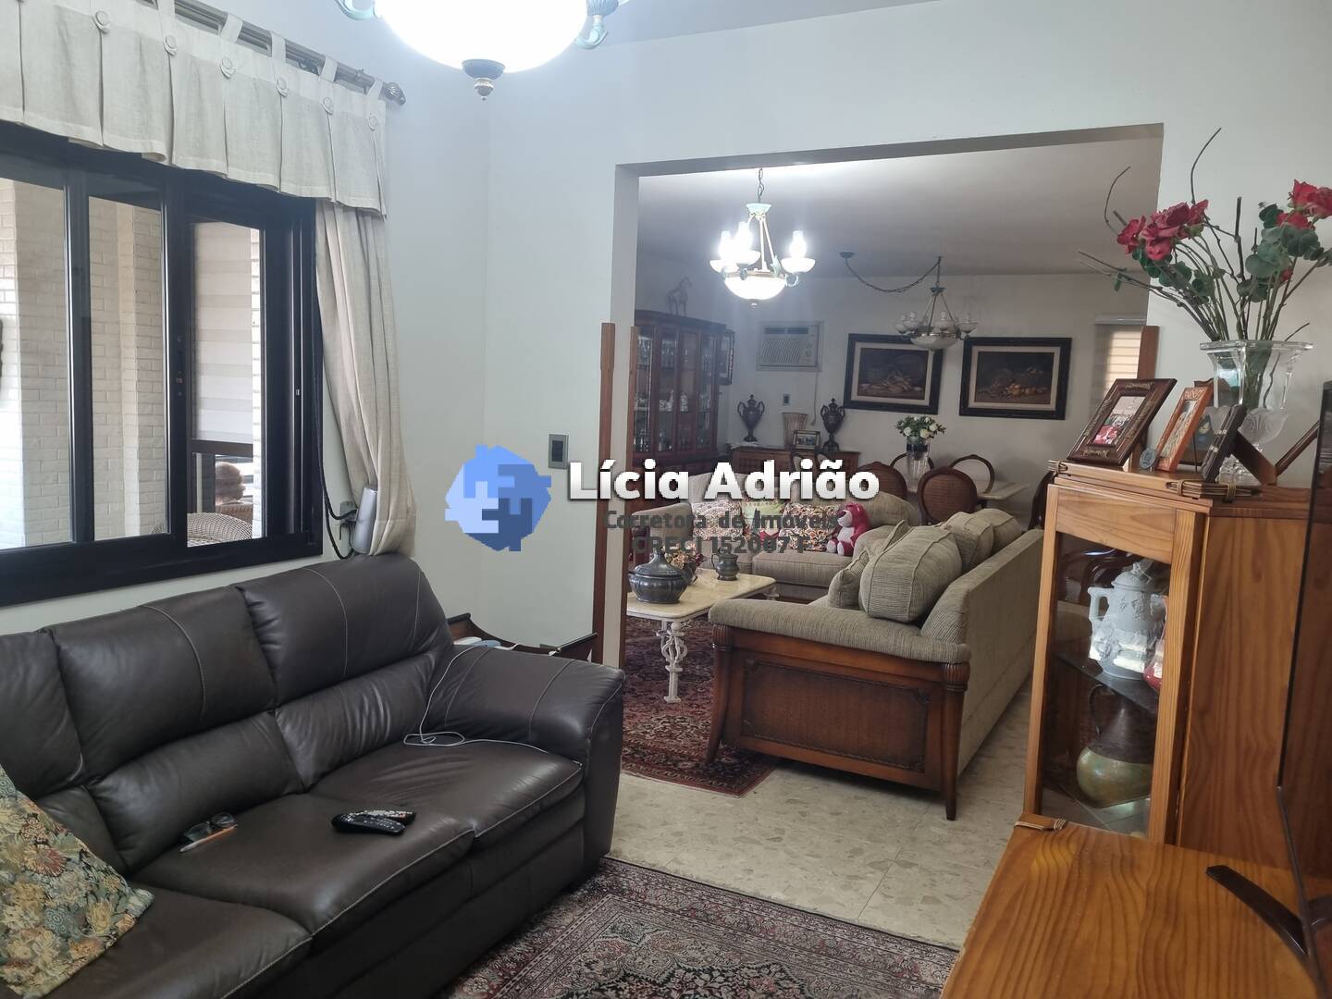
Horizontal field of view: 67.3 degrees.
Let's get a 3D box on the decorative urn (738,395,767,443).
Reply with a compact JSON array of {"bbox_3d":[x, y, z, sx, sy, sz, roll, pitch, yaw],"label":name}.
[{"bbox_3d":[0.870,-0.816,10.134,0.270,0.483,0.200,5,7,27],"label":"decorative urn"}]

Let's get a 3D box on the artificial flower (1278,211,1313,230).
[{"bbox_3d":[1.353,-0.596,2.150,0.078,0.055,0.078,5,7,27],"label":"artificial flower"}]

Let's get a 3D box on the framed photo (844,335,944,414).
[{"bbox_3d":[2.175,-1.207,9.602,0.910,0.710,0.040,7,8,27],"label":"framed photo"}]

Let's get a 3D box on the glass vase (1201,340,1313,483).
[{"bbox_3d":[1.339,-0.210,2.294,0.155,0.314,0.155,2,6,-6],"label":"glass vase"}]

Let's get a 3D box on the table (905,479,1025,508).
[{"bbox_3d":[2.129,0.242,8.335,1.500,0.770,1.530,5,7,27],"label":"table"}]

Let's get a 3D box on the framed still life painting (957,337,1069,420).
[{"bbox_3d":[3.165,-1.105,9.093,0.920,0.720,0.040,5,7,27],"label":"framed still life painting"}]

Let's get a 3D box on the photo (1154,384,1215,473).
[{"bbox_3d":[1.200,-0.157,2.322,0.030,0.202,0.152,22,9,8],"label":"photo"}]

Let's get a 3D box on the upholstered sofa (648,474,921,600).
[{"bbox_3d":[0.793,0.334,6.877,1.905,0.859,1.036,6,7,28],"label":"upholstered sofa"}]

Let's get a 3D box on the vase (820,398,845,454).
[{"bbox_3d":[1.597,-0.696,9.632,0.250,0.520,0.190,5,7,27],"label":"vase"}]

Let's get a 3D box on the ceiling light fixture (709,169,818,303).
[{"bbox_3d":[0.476,-1.336,5.023,0.540,0.709,0.540,2,6,0],"label":"ceiling light fixture"}]

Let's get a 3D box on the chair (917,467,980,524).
[{"bbox_3d":[2.227,0.242,7.737,0.490,1.018,0.570,5,7,27],"label":"chair"}]

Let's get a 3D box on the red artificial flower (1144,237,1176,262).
[{"bbox_3d":[1.111,-0.564,2.250,0.064,0.058,0.062,7,8,37],"label":"red artificial flower"}]

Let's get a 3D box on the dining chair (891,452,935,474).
[{"bbox_3d":[2.142,0.094,9.097,0.490,1.019,0.570,5,7,27],"label":"dining chair"}]

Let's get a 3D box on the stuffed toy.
[{"bbox_3d":[1.229,0.206,6.756,0.232,0.336,0.237,-1,7,-29],"label":"stuffed toy"}]

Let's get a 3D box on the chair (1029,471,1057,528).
[{"bbox_3d":[2.774,0.231,7.680,0.570,0.980,0.490,5,7,27],"label":"chair"}]

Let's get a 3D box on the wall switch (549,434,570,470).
[{"bbox_3d":[-0.379,-0.169,3.546,0.079,0.118,0.014,6,7,28],"label":"wall switch"}]

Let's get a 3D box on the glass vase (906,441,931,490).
[{"bbox_3d":[2.001,-0.289,7.927,0.205,0.360,0.205,5,7,27],"label":"glass vase"}]

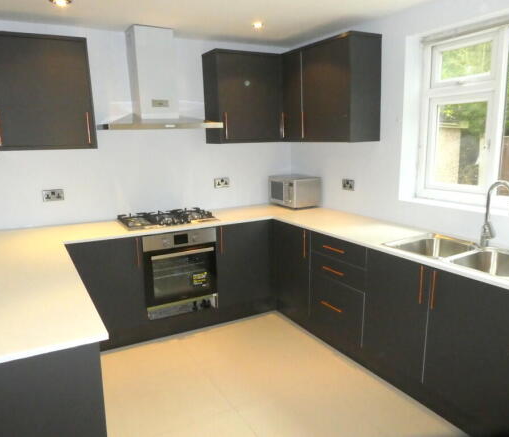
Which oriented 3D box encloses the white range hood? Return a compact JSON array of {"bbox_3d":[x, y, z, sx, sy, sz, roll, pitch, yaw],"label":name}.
[{"bbox_3d":[-0.763,-1.102,3.196,0.887,0.787,0.479,-7,12,-28],"label":"white range hood"}]

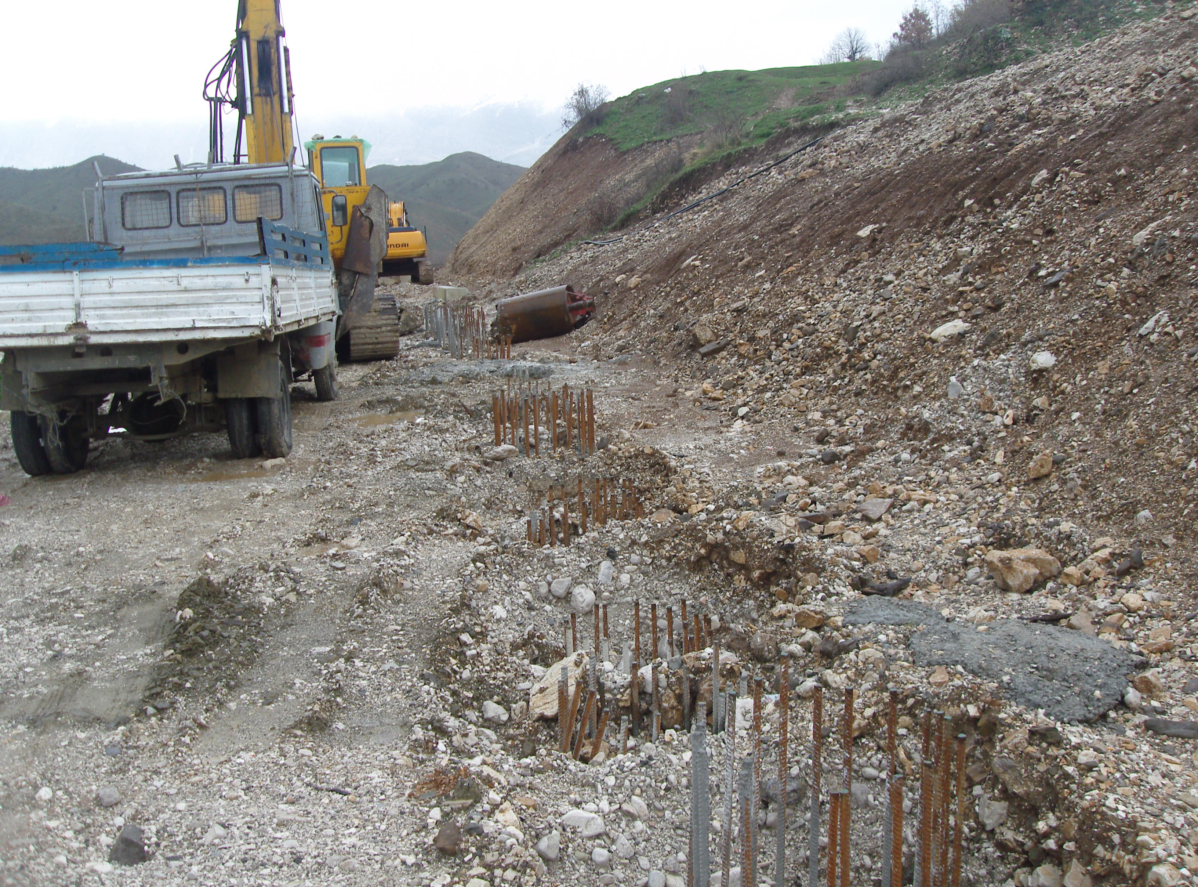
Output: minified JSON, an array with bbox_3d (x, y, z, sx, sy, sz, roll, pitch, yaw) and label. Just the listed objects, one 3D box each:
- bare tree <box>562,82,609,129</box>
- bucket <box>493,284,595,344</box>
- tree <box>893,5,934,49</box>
[{"bbox_3d":[-0.700,-17.900,68.000,2.500,2.450,2.300,0,9,0],"label":"bare tree"},{"bbox_3d":[-0.845,-2.133,21.110,1.620,0.780,0.780,-11,6,14],"label":"bucket"},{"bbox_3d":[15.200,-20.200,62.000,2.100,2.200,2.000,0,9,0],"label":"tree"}]

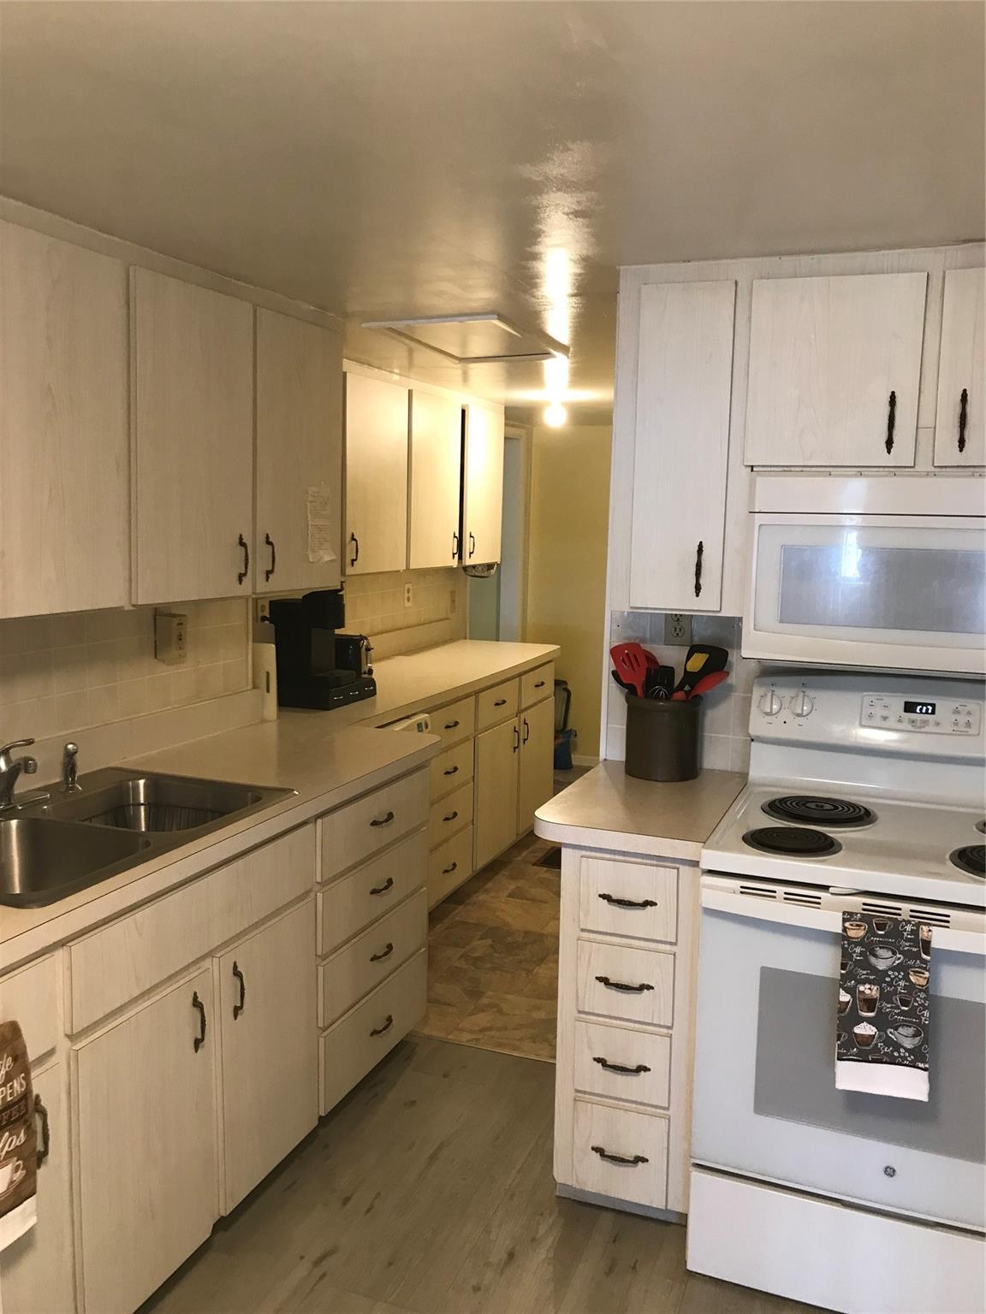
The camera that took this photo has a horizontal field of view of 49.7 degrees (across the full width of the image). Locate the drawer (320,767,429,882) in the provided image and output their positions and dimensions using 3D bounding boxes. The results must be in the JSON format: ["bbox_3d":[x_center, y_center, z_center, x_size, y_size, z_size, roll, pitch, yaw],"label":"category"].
[{"bbox_3d":[-0.497,0.416,2.892,0.450,0.159,0.610,4,8,21],"label":"drawer"}]

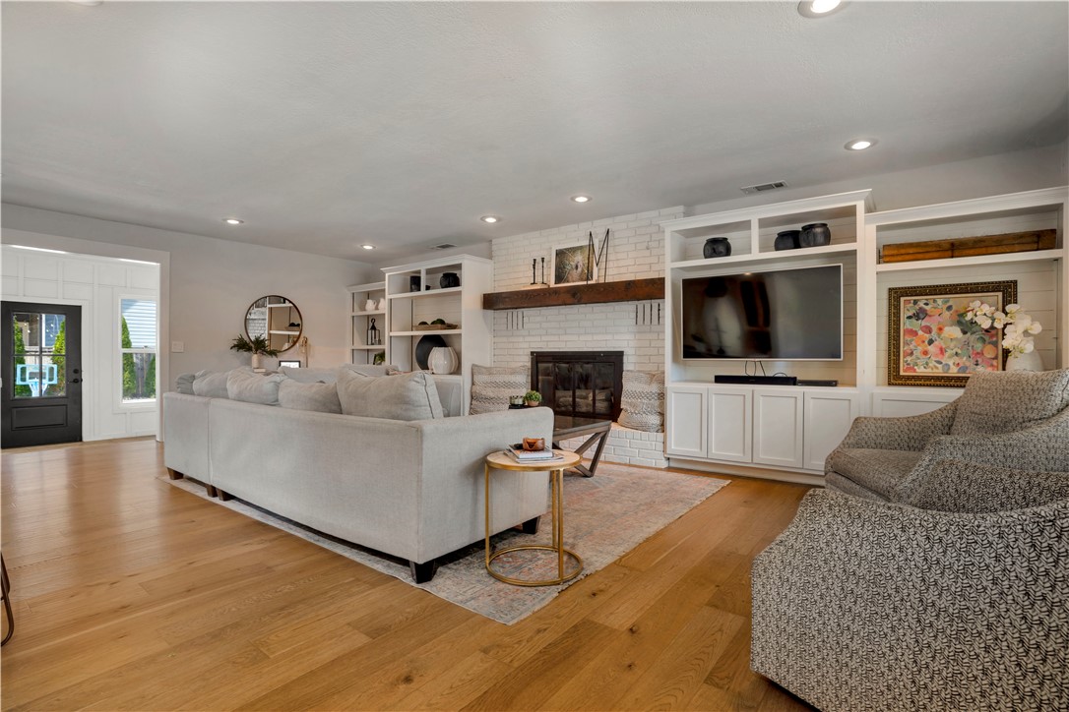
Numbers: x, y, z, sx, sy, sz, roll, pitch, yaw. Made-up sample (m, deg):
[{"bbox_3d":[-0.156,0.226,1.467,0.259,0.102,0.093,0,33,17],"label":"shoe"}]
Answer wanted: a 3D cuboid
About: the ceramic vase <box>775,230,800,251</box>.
[{"bbox_3d":[2.195,-0.980,4.095,0.235,0.190,0.235,0,0,35],"label":"ceramic vase"}]

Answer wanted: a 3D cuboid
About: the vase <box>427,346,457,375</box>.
[{"bbox_3d":[-1.233,0.060,6.460,0.400,0.355,0.400,0,0,0],"label":"vase"}]

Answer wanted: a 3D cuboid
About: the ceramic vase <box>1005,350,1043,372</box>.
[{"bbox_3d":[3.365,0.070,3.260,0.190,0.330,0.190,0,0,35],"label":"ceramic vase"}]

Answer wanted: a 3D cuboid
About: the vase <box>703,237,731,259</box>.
[{"bbox_3d":[1.700,-0.995,4.415,0.245,0.190,0.245,0,0,35],"label":"vase"}]

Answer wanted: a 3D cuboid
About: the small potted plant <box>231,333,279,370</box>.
[{"bbox_3d":[-3.673,-0.058,6.253,0.400,0.480,0.530,0,0,38],"label":"small potted plant"}]

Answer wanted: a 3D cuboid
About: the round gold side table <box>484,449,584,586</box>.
[{"bbox_3d":[-0.004,0.770,2.346,0.470,0.540,0.470,0,0,0],"label":"round gold side table"}]

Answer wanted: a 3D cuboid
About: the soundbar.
[{"bbox_3d":[1.929,0.213,4.153,0.650,0.068,0.100,0,0,35],"label":"soundbar"}]

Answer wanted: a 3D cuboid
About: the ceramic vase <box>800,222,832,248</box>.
[{"bbox_3d":[2.342,-0.985,3.965,0.228,0.205,0.228,0,0,35],"label":"ceramic vase"}]

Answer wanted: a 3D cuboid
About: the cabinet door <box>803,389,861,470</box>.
[{"bbox_3d":[2.349,0.614,3.760,0.370,0.650,0.022,0,0,35],"label":"cabinet door"}]

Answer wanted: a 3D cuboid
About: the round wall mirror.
[{"bbox_3d":[-3.631,-0.442,6.640,0.030,0.790,0.780,0,0,38],"label":"round wall mirror"}]

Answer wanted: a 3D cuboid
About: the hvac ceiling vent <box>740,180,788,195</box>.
[{"bbox_3d":[2.056,-1.507,4.246,0.352,0.020,0.150,0,0,35],"label":"hvac ceiling vent"}]

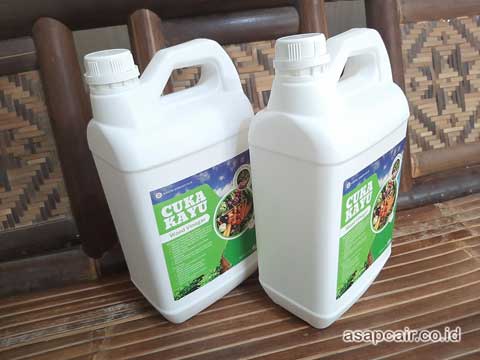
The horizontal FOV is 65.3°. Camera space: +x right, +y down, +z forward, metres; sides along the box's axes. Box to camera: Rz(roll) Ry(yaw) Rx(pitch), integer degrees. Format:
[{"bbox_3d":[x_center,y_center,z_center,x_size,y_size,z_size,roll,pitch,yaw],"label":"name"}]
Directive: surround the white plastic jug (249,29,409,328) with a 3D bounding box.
[{"bbox_3d":[0.106,-0.007,0.443,0.119,0.325,0.177,22,40,39],"label":"white plastic jug"}]

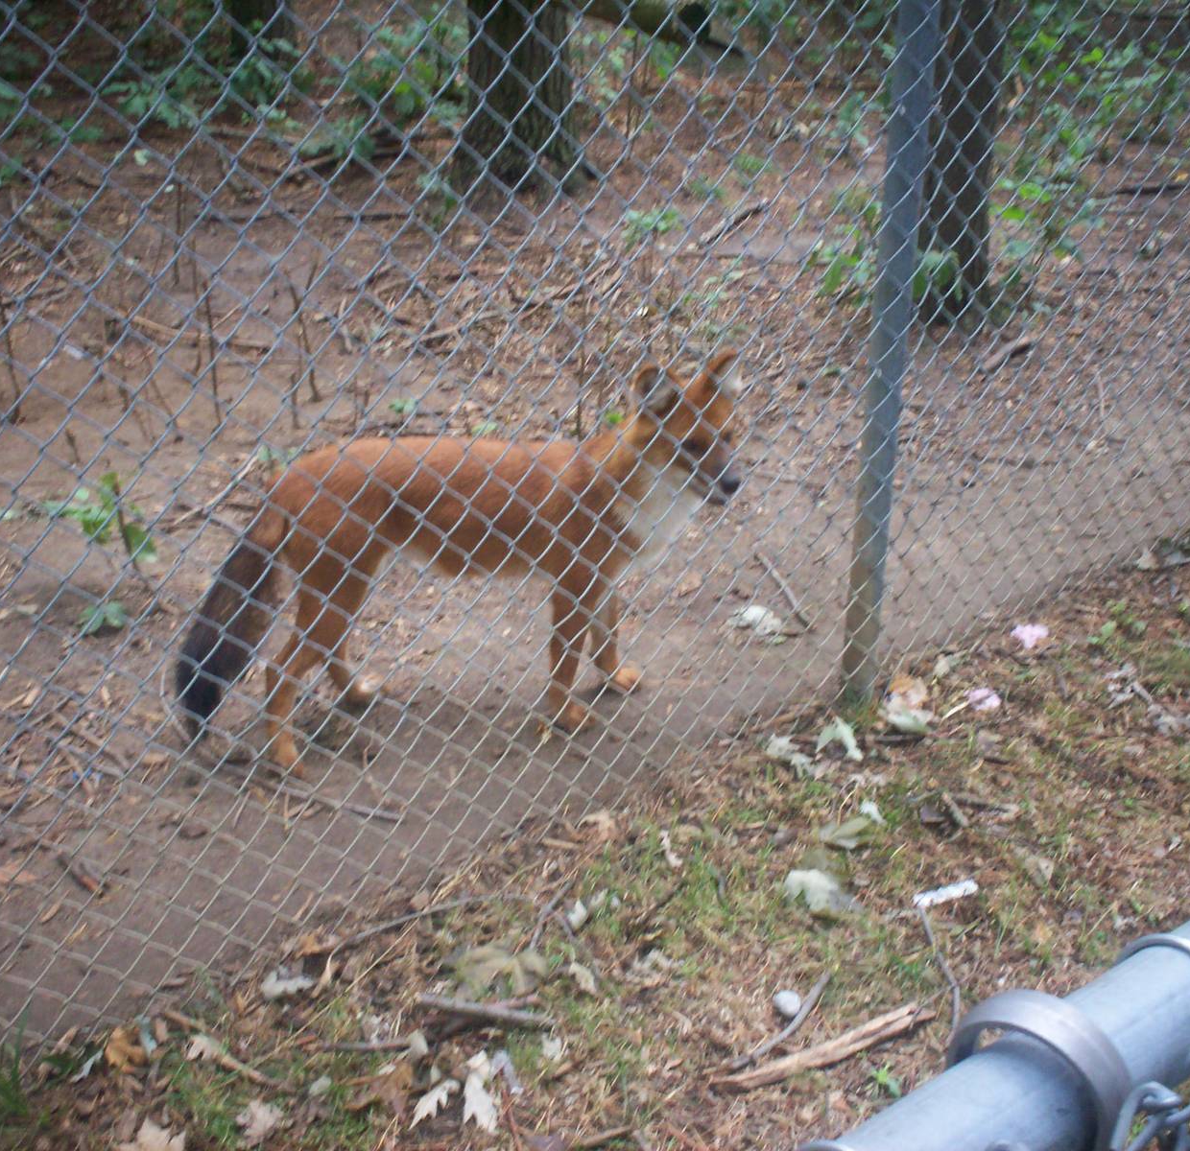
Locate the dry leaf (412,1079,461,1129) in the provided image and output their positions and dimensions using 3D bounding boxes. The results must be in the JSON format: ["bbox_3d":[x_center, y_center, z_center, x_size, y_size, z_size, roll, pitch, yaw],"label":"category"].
[{"bbox_3d":[-0.195,0.644,1.945,0.042,0.022,0.085,17,30,30],"label":"dry leaf"}]

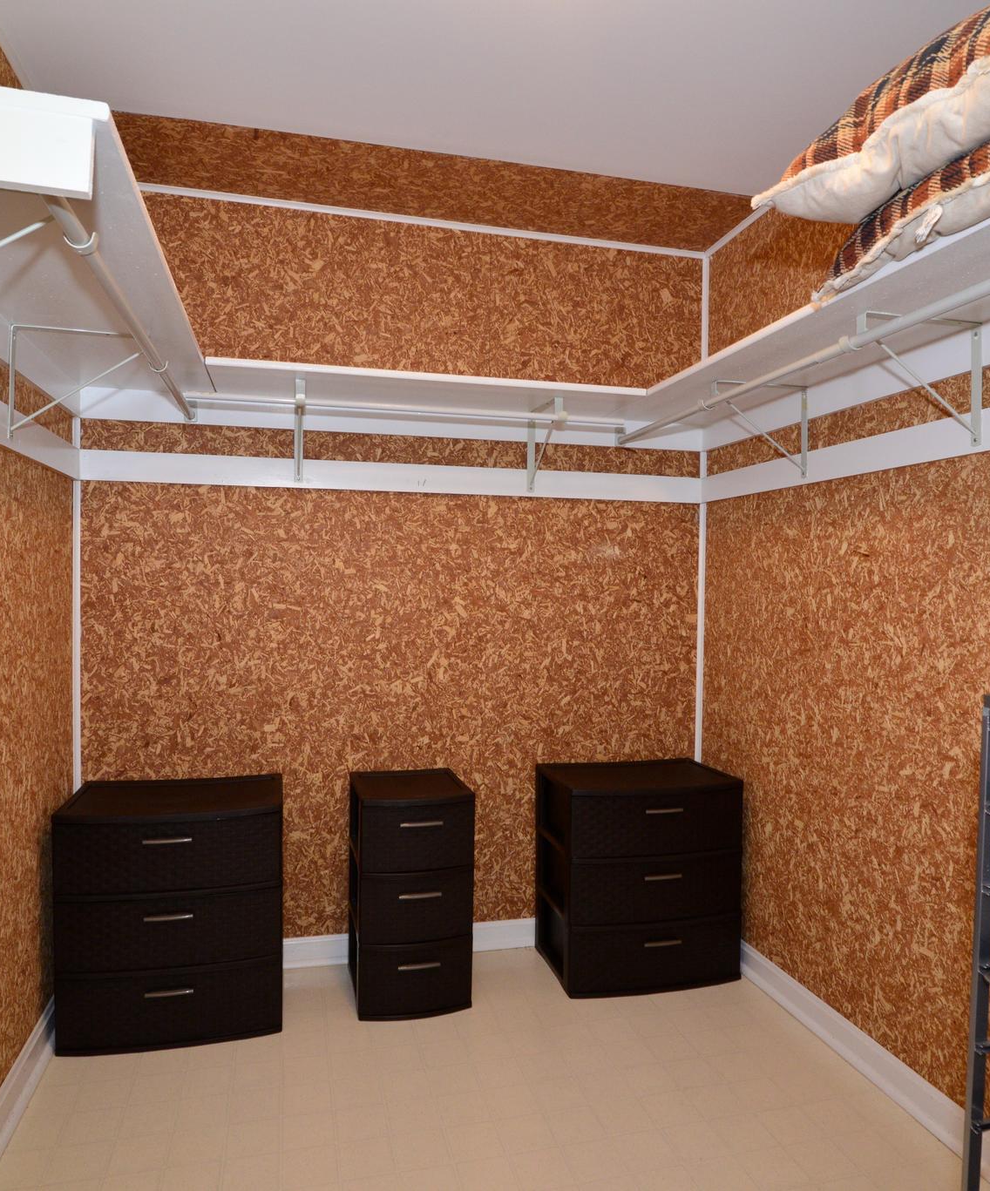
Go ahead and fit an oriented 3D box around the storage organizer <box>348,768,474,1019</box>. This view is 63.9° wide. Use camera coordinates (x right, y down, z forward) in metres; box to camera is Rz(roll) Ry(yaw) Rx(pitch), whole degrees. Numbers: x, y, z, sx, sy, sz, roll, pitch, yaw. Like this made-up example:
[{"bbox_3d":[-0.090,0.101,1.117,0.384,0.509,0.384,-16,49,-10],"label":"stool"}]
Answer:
[{"bbox_3d":[-0.254,0.867,2.358,0.318,0.610,0.345,0,1,-16],"label":"storage organizer"}]

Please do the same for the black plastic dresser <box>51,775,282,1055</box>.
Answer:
[{"bbox_3d":[-0.877,0.862,2.218,0.556,0.610,0.385,0,1,-13],"label":"black plastic dresser"}]

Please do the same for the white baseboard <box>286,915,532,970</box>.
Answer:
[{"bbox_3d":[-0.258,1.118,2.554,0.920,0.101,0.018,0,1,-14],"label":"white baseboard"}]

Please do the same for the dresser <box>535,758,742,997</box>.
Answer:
[{"bbox_3d":[0.453,0.872,2.528,0.556,0.610,0.385,0,1,-14],"label":"dresser"}]

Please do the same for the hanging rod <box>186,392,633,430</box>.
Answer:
[{"bbox_3d":[-0.218,-0.519,2.215,1.252,0.024,0.024,0,1,-14],"label":"hanging rod"}]

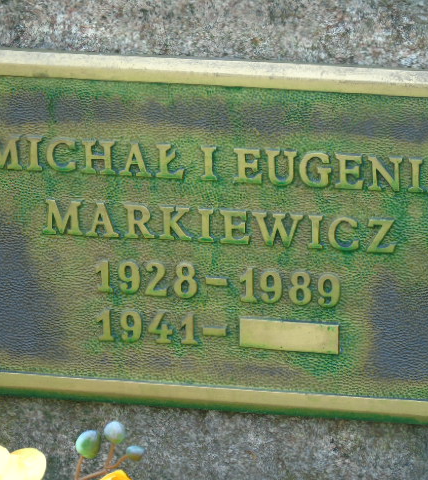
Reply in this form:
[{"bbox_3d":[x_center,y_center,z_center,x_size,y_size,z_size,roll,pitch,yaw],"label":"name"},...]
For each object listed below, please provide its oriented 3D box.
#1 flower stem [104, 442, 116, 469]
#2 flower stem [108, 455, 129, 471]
[{"bbox_3d":[-0.053,0.110,2.300,0.003,0.013,0.003,16,9,0],"label":"flower stem"},{"bbox_3d":[-0.049,0.114,2.300,0.012,0.004,0.003,-31,0,6],"label":"flower stem"}]

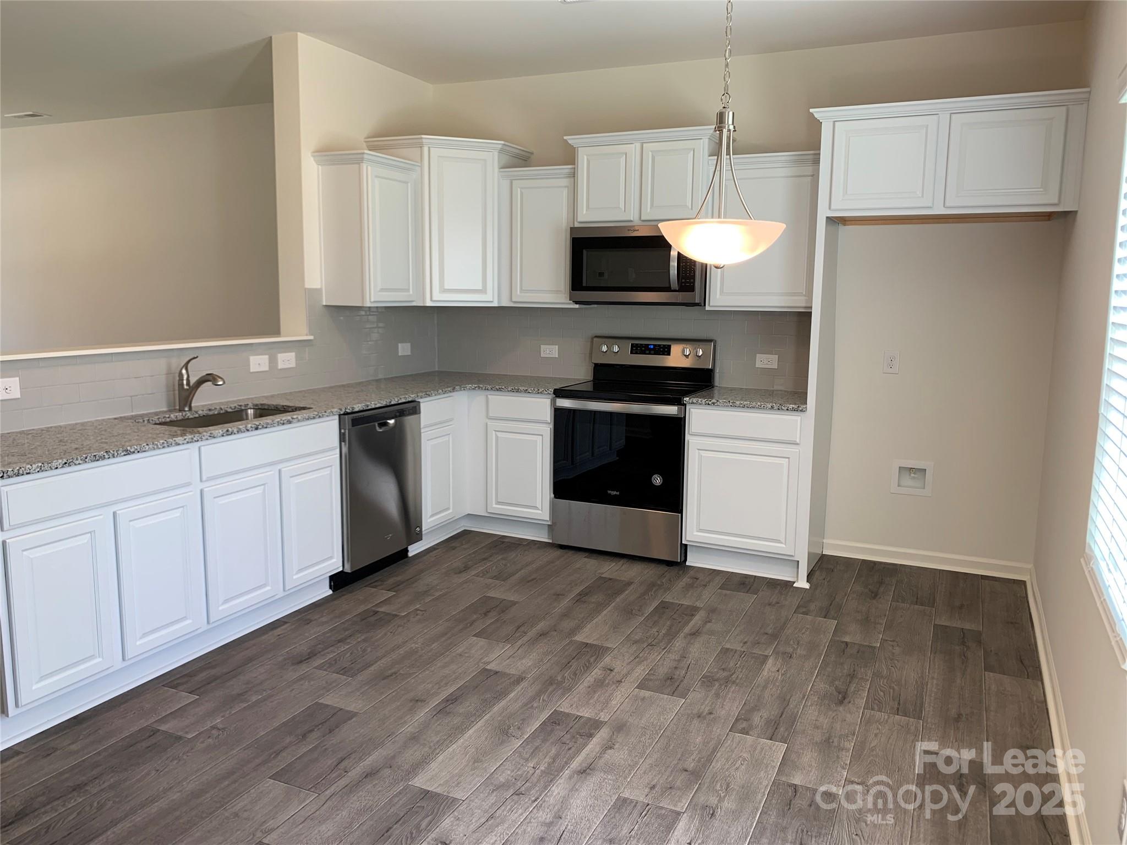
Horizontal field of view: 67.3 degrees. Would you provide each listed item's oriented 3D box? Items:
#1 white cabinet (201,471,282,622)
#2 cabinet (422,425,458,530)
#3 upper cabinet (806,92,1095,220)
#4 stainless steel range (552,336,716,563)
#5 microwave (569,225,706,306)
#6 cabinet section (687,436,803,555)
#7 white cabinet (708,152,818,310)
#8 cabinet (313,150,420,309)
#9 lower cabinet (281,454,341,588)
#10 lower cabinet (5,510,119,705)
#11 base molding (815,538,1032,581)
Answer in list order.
[{"bbox_3d":[-1.504,0.471,3.479,0.500,0.529,0.360,5,10,25],"label":"white cabinet"},{"bbox_3d":[-0.972,0.284,4.862,0.608,0.550,0.330,5,10,24],"label":"cabinet"},{"bbox_3d":[1.802,-1.218,4.048,1.122,0.488,0.650,5,10,24],"label":"upper cabinet"},{"bbox_3d":[0.407,0.125,4.885,0.757,1.192,0.645,5,10,24],"label":"stainless steel range"},{"bbox_3d":[0.460,-0.902,4.862,0.759,0.435,0.405,5,10,24],"label":"microwave"},{"bbox_3d":[1.026,0.348,4.598,0.566,0.543,0.524,5,10,25],"label":"cabinet section"},{"bbox_3d":[1.104,-0.991,4.490,0.610,0.790,0.355,5,10,25],"label":"white cabinet"},{"bbox_3d":[-1.042,-1.048,4.689,0.355,0.790,0.565,5,10,25],"label":"cabinet"},{"bbox_3d":[-1.330,0.417,3.848,0.500,0.529,0.362,5,10,25],"label":"lower cabinet"},{"bbox_3d":[-1.822,0.571,2.802,0.500,0.529,0.320,5,10,25],"label":"lower cabinet"},{"bbox_3d":[1.934,0.732,4.540,1.038,0.086,0.022,5,10,25],"label":"base molding"}]

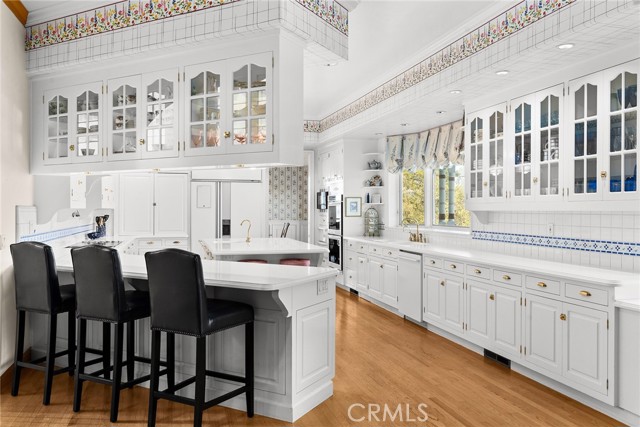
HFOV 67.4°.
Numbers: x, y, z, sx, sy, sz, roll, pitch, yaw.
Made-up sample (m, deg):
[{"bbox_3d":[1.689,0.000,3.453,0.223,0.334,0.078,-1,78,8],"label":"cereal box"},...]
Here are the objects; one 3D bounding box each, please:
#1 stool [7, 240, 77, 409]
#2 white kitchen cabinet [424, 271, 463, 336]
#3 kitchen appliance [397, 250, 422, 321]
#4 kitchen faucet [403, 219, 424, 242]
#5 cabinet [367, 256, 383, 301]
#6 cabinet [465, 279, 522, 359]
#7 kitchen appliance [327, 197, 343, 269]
[{"bbox_3d":[-1.941,0.772,3.647,0.420,1.115,0.580,0,1,25],"label":"stool"},{"bbox_3d":[1.528,0.908,5.086,0.550,0.580,0.791,0,0,-17],"label":"white kitchen cabinet"},{"bbox_3d":[1.328,0.830,5.763,0.580,0.765,0.598,0,0,-17],"label":"kitchen appliance"},{"bbox_3d":[1.283,0.240,6.662,0.240,0.300,0.280,0,0,-17],"label":"kitchen faucet"},{"bbox_3d":[1.019,0.894,6.766,0.550,0.580,0.512,0,0,-17],"label":"cabinet"},{"bbox_3d":[1.765,0.914,4.304,0.550,0.580,0.793,0,0,-17],"label":"cabinet"},{"bbox_3d":[0.523,0.315,8.362,0.600,1.270,0.759,0,0,-17],"label":"kitchen appliance"}]

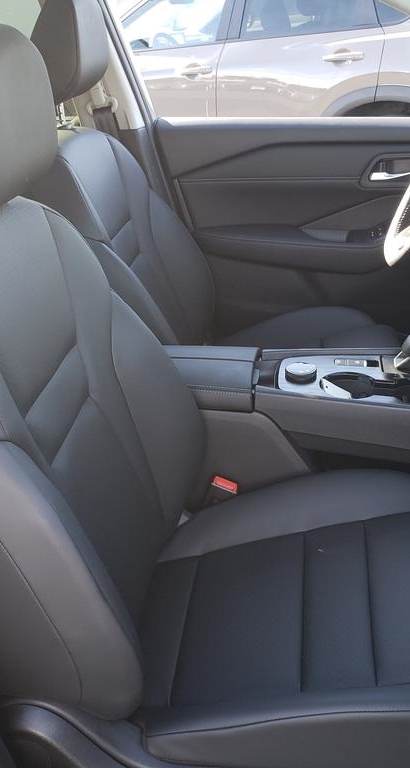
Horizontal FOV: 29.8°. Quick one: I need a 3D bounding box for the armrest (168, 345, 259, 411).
[{"bbox_3d":[-0.051,-0.017,1.380,0.290,0.058,0.195,2,27,7],"label":"armrest"}]

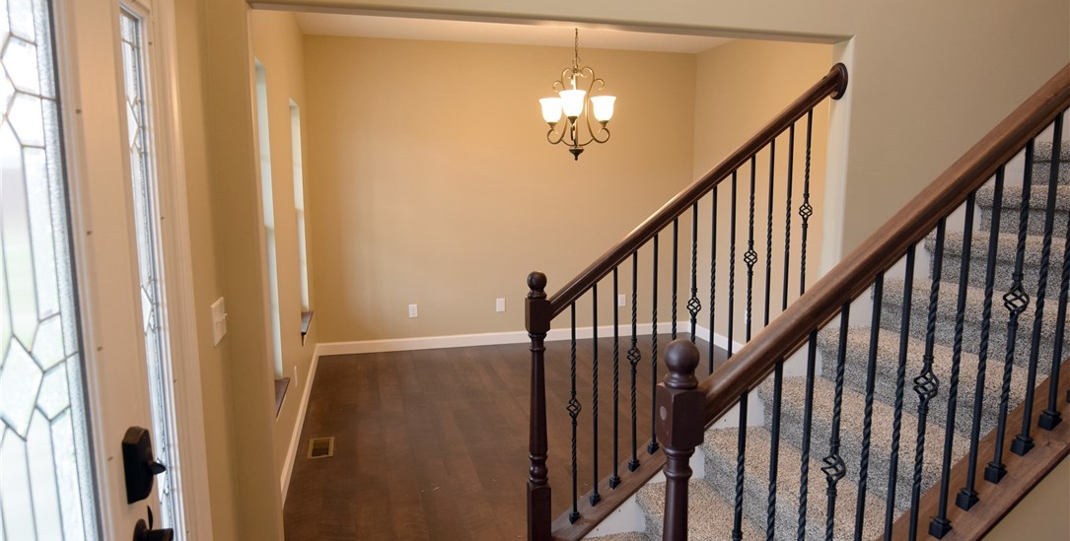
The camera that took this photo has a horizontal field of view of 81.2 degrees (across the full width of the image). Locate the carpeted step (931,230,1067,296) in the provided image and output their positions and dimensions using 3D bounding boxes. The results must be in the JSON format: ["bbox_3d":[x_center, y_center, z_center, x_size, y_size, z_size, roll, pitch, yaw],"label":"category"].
[{"bbox_3d":[1.945,0.004,2.329,0.291,0.193,0.865,-3,9,-15],"label":"carpeted step"}]

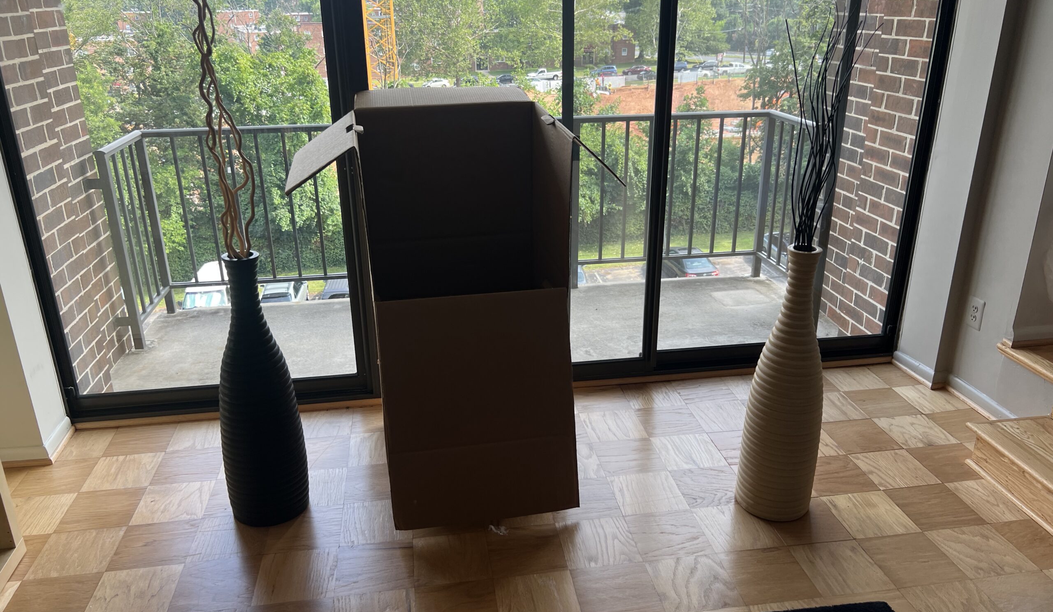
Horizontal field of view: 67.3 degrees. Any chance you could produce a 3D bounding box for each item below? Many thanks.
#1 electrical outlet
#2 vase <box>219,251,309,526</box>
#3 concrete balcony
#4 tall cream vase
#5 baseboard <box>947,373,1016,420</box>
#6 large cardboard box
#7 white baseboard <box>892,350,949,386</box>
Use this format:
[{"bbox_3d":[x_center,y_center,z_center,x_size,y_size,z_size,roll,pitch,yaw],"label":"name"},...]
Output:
[{"bbox_3d":[1.823,0.030,3.217,0.011,0.123,0.080,-4,22,-8],"label":"electrical outlet"},{"bbox_3d":[-0.866,0.260,2.520,0.261,0.880,0.261,-4,22,-8],"label":"vase"},{"bbox_3d":[-0.195,-0.297,3.861,3.532,1.056,1.246,-4,22,-8],"label":"concrete balcony"},{"bbox_3d":[0.829,0.239,2.509,0.252,0.882,0.252,-4,22,-8],"label":"tall cream vase"},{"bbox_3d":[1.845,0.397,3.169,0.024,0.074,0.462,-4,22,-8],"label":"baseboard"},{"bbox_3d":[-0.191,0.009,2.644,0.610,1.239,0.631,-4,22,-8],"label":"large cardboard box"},{"bbox_3d":[1.743,0.265,3.506,0.078,0.077,0.283,-4,22,-8],"label":"white baseboard"}]

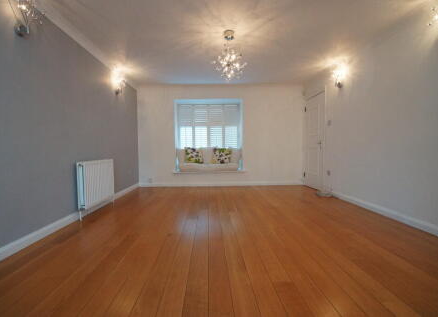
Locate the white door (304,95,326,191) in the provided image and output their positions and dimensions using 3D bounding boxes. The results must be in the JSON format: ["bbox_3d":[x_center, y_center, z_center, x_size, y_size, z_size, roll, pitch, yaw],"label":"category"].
[{"bbox_3d":[2.052,-0.327,4.253,0.070,1.980,0.790,0,2,-3],"label":"white door"}]

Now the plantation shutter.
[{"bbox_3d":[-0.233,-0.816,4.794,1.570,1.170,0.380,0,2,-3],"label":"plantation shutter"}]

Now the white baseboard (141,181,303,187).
[{"bbox_3d":[0.088,0.612,4.692,3.873,0.095,0.020,0,2,-3],"label":"white baseboard"}]

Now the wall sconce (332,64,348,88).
[{"bbox_3d":[1.984,-1.393,3.332,0.190,0.410,0.250,0,2,-3],"label":"wall sconce"}]

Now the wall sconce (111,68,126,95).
[{"bbox_3d":[-1.709,-1.354,3.468,0.190,0.410,0.250,0,2,-3],"label":"wall sconce"}]

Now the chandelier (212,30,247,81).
[{"bbox_3d":[0.138,-1.335,2.607,0.450,0.609,0.450,0,2,-3],"label":"chandelier"}]

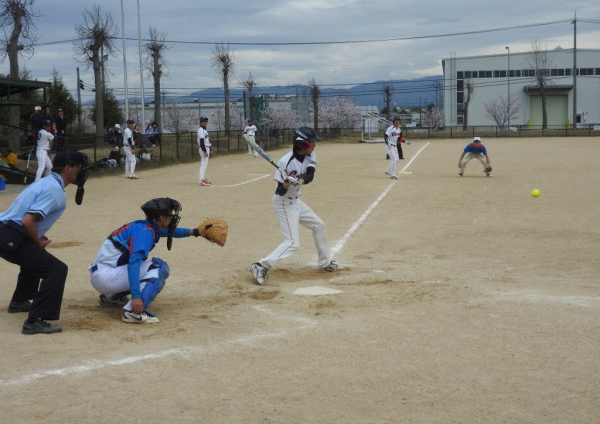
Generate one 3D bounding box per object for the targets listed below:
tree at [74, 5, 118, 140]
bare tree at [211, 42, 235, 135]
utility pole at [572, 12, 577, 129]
[{"bbox_3d":[-10.594,-7.027,49.631,2.300,7.330,2.300,-1,6,0],"label":"tree"},{"bbox_3d":[-5.626,-9.226,71.644,1.900,7.090,1.900,-1,6,0],"label":"bare tree"},{"bbox_3d":[25.846,-13.219,89.446,0.360,11.010,0.360,-1,6,0],"label":"utility pole"}]

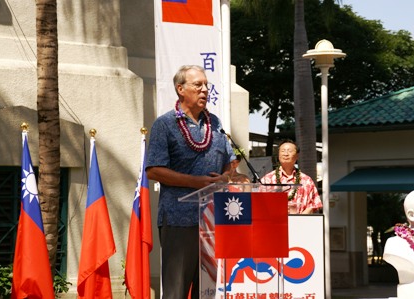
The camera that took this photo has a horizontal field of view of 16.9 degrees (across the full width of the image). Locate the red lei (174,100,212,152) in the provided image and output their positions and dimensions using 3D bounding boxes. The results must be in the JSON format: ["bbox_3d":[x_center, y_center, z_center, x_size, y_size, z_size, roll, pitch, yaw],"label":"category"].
[{"bbox_3d":[-0.080,-0.132,8.000,0.220,0.300,0.190,0,-2,-33],"label":"red lei"}]

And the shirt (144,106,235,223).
[{"bbox_3d":[-0.096,0.104,8.080,0.560,0.680,0.340,0,-2,-34],"label":"shirt"}]

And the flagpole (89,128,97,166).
[{"bbox_3d":[-0.800,0.750,9.600,0.052,1.800,0.052,2,-2,0],"label":"flagpole"}]

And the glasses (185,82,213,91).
[{"bbox_3d":[-0.057,-0.361,7.980,0.140,0.045,0.142,-2,-2,42],"label":"glasses"}]

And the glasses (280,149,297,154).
[{"bbox_3d":[0.706,0.017,12.000,0.148,0.045,0.140,-6,-13,12],"label":"glasses"}]

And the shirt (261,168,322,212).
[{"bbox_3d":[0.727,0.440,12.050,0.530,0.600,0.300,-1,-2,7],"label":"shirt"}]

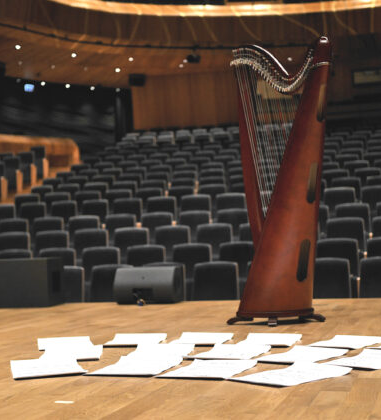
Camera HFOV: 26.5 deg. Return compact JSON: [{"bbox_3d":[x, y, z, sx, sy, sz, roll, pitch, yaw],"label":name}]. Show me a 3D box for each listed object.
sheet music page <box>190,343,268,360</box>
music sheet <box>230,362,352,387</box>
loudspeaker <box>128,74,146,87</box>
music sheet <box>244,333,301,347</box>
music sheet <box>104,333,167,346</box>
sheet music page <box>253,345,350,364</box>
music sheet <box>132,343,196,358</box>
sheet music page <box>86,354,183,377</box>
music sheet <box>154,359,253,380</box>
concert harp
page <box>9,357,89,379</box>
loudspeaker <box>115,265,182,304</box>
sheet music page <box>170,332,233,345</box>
[{"bbox_3d":[0.182,0.643,3.632,0.279,0.020,0.369,-3,-3,20],"label":"sheet music page"},{"bbox_3d":[0.370,0.602,2.939,0.369,0.020,0.279,1,-4,-45],"label":"music sheet"},{"bbox_3d":[-1.429,-3.446,21.500,0.420,0.310,0.320,-1,-2,-15],"label":"loudspeaker"},{"bbox_3d":[0.401,0.658,4.079,0.279,0.020,0.369,-3,-3,15],"label":"music sheet"},{"bbox_3d":[-0.284,0.691,4.285,0.279,0.020,0.369,-2,-3,4],"label":"music sheet"},{"bbox_3d":[0.380,0.488,2.721,0.214,0.016,0.303,-3,-3,33],"label":"sheet music page"},{"bbox_3d":[-0.107,0.504,2.870,0.214,0.016,0.303,-1,-2,7],"label":"music sheet"},{"bbox_3d":[-0.169,0.492,2.538,0.214,0.016,0.303,-2,-2,16],"label":"sheet music page"},{"bbox_3d":[0.057,0.483,2.447,0.214,0.016,0.303,-2,-2,22],"label":"music sheet"},{"bbox_3d":[0.593,-0.206,5.131,0.520,1.850,0.920,0,-4,-36],"label":"concert harp"},{"bbox_3d":[-0.452,0.498,2.553,0.214,0.016,0.303,-1,-2,-14],"label":"page"},{"bbox_3d":[-0.369,0.704,7.672,0.600,0.350,0.380,-3,-3,17],"label":"loudspeaker"},{"bbox_3d":[0.035,0.515,3.227,0.214,0.016,0.303,-2,-2,15],"label":"sheet music page"}]

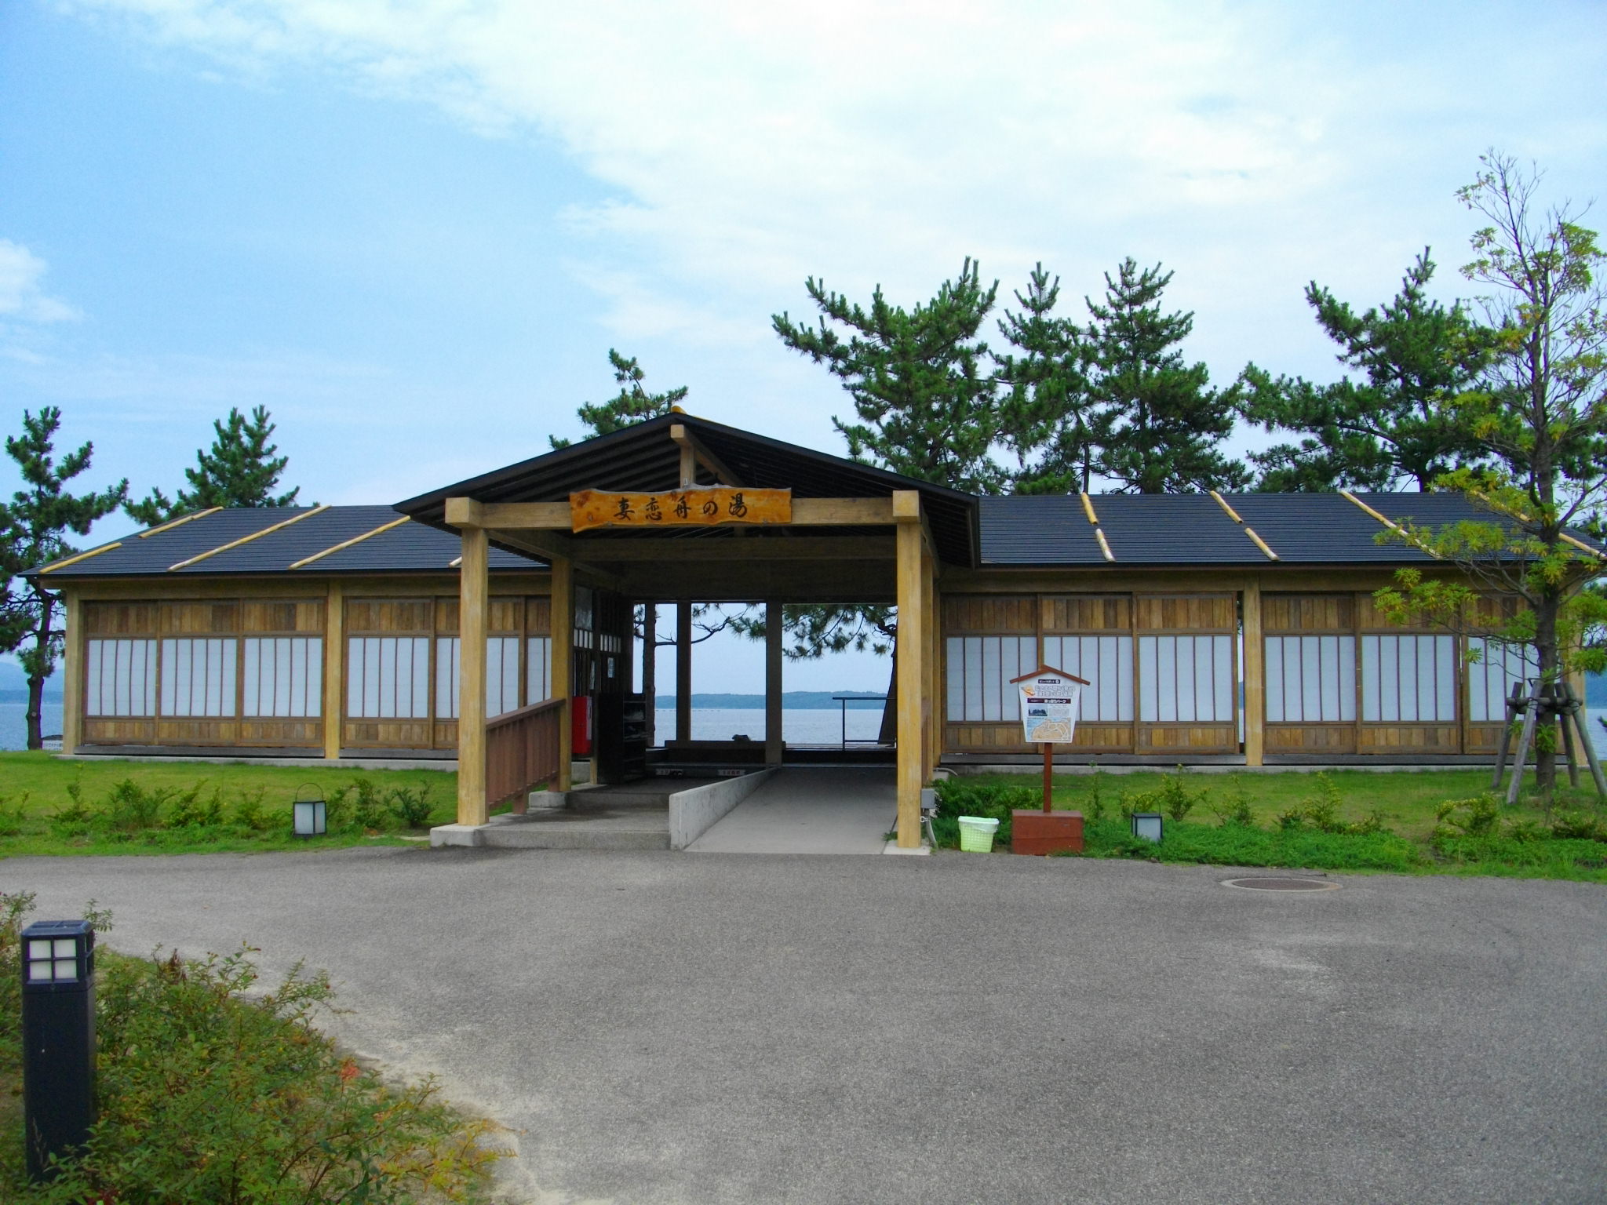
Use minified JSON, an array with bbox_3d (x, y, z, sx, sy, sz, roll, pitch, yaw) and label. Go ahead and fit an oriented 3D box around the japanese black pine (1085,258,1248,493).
[{"bbox_3d":[7.482,-2.006,29.512,3.600,10.320,3.500,-1,-4,7],"label":"japanese black pine"}]

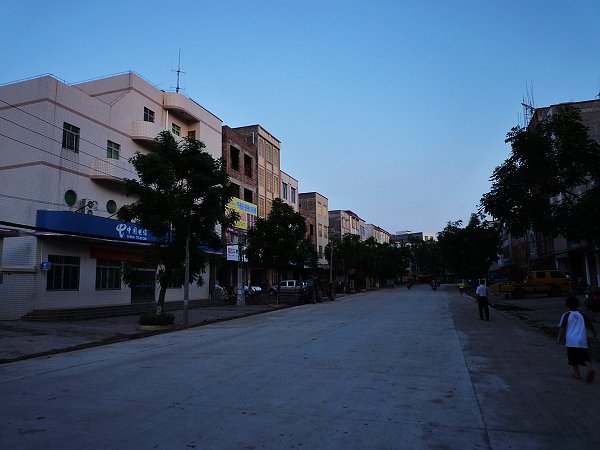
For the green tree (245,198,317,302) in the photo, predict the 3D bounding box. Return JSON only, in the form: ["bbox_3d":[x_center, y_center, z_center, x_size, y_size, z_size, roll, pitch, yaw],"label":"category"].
[{"bbox_3d":[-1.314,1.718,29.200,4.700,7.200,4.700,-1,-8,0],"label":"green tree"}]

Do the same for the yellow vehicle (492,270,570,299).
[{"bbox_3d":[18.244,4.708,34.000,5.150,2.100,1.900,0,-8,-6],"label":"yellow vehicle"}]

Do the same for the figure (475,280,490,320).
[{"bbox_3d":[7.509,3.102,17.800,0.560,1.630,0.360,-4,-9,22],"label":"figure"}]

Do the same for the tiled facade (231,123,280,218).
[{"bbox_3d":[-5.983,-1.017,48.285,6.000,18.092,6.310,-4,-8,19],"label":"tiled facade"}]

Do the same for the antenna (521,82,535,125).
[{"bbox_3d":[23.364,-12.478,44.500,1.300,4.700,1.300,-4,-8,19],"label":"antenna"}]

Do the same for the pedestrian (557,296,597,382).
[{"bbox_3d":[4.595,1.878,7.200,0.580,1.350,0.450,-5,-9,24],"label":"pedestrian"}]

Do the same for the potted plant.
[{"bbox_3d":[-5.531,3.719,16.700,1.350,0.600,1.350,-4,-8,19],"label":"potted plant"}]

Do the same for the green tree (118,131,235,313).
[{"bbox_3d":[-4.931,-0.140,17.300,4.400,7.200,4.400,-4,-8,19],"label":"green tree"}]

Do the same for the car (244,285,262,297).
[{"bbox_3d":[-4.990,7.029,46.500,1.700,1.400,3.900,-4,-8,19],"label":"car"}]

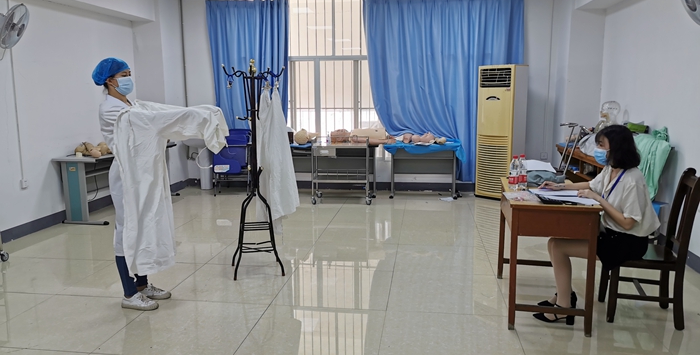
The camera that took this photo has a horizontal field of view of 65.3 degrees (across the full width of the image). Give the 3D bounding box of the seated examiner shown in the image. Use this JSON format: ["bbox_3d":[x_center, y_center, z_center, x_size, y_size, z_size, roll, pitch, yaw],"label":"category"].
[{"bbox_3d":[1.561,0.280,3.469,0.770,1.210,0.500,2,9,18],"label":"seated examiner"}]

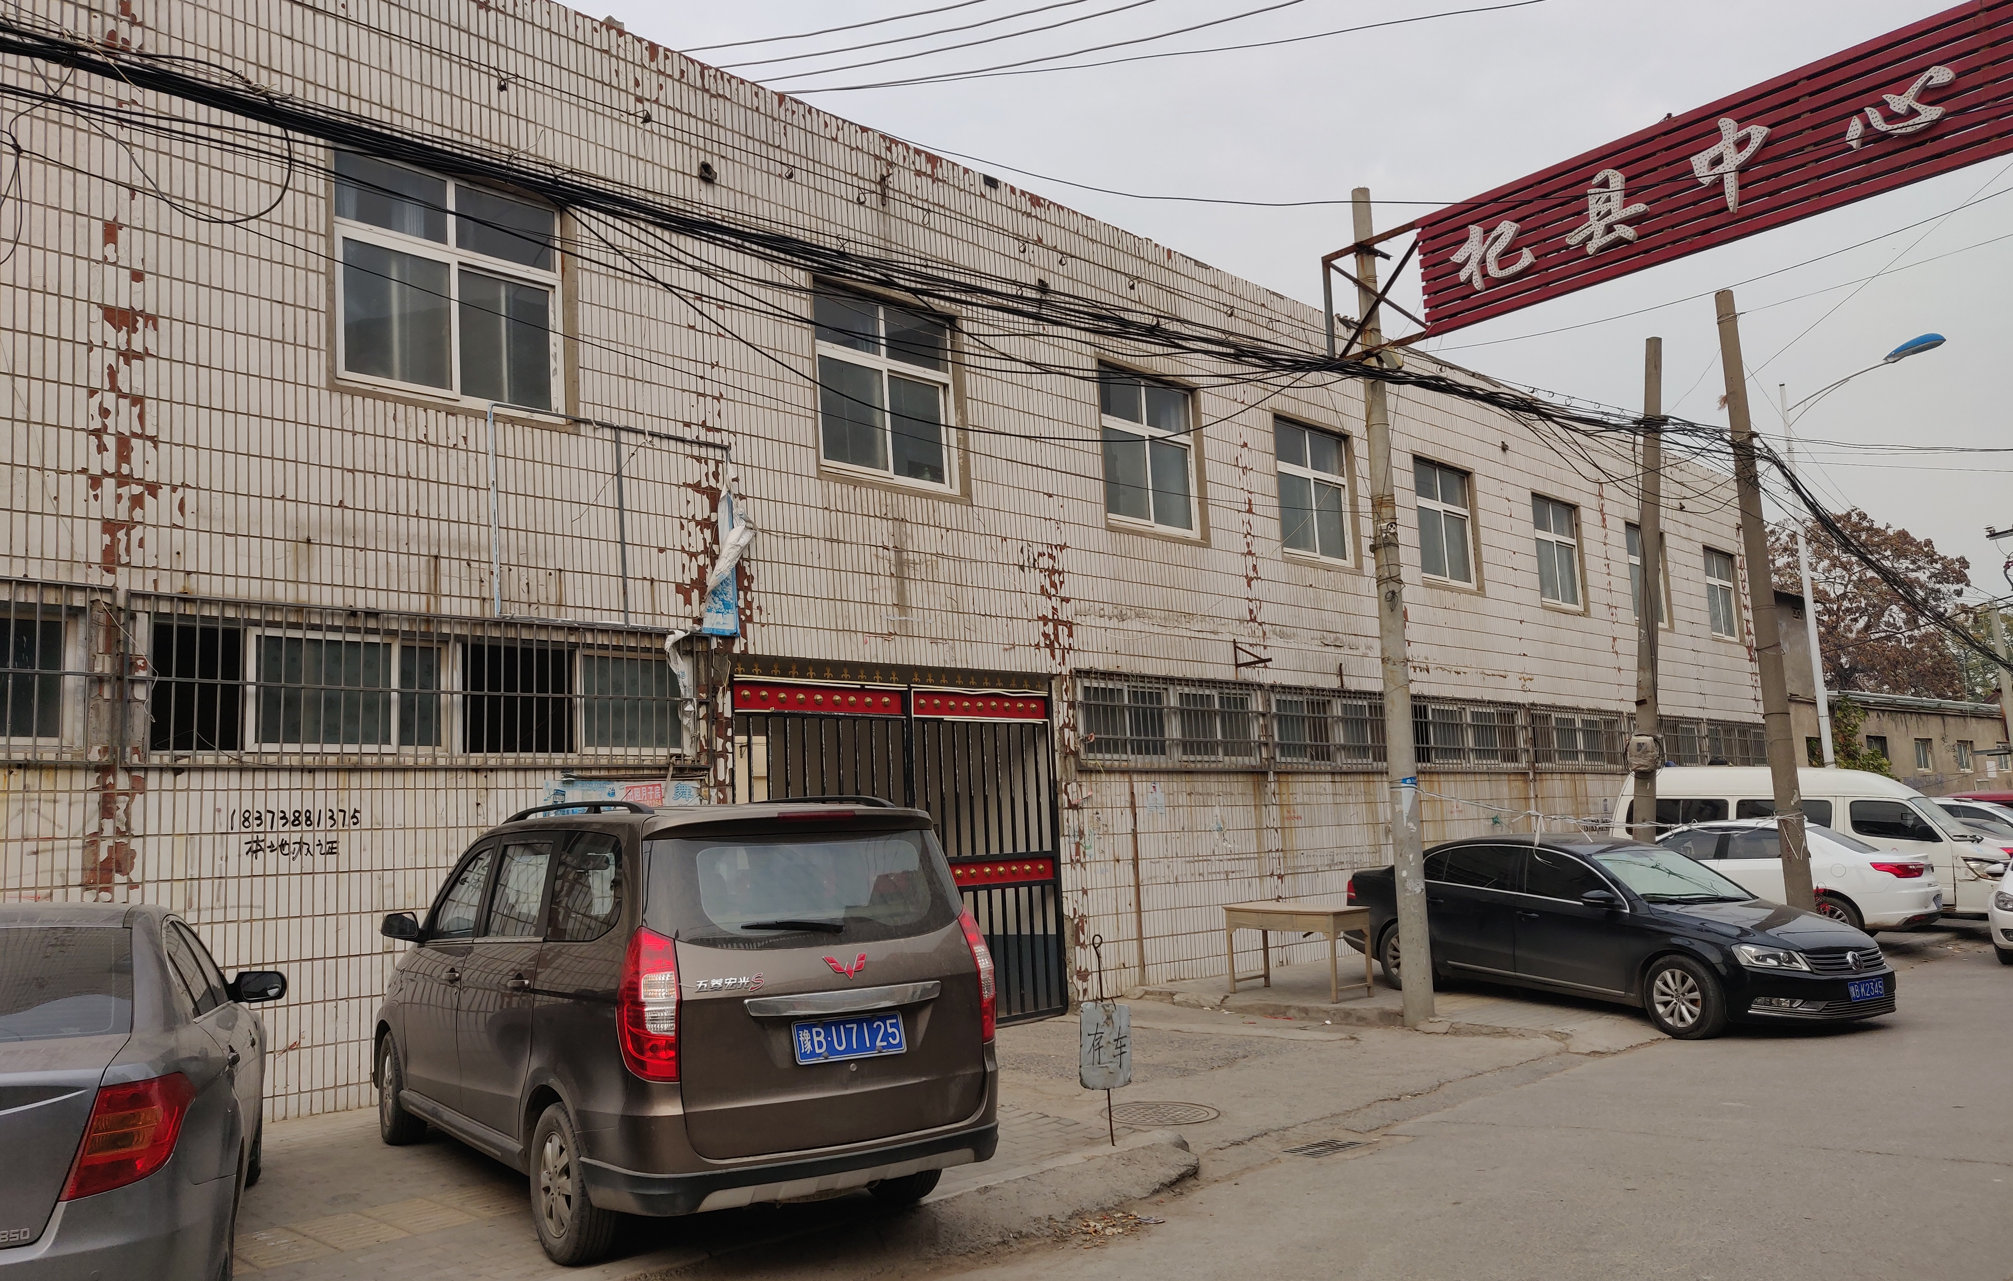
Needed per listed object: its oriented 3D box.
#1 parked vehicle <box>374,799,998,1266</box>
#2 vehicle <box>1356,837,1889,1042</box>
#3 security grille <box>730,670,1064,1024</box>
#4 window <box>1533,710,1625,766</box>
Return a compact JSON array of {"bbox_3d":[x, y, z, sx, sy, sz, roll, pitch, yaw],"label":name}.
[{"bbox_3d":[-1.847,1.687,7.188,1.720,1.750,4.410,3,-8,-35],"label":"parked vehicle"},{"bbox_3d":[5.114,2.445,12.781,1.860,1.475,4.860,2,-5,-30],"label":"vehicle"},{"bbox_3d":[-0.799,1.781,12.062,3.620,2.980,0.090,5,-12,-45],"label":"security grille"},{"bbox_3d":[8.460,1.477,21.306,3.050,0.950,0.080,5,-11,-44],"label":"window"}]

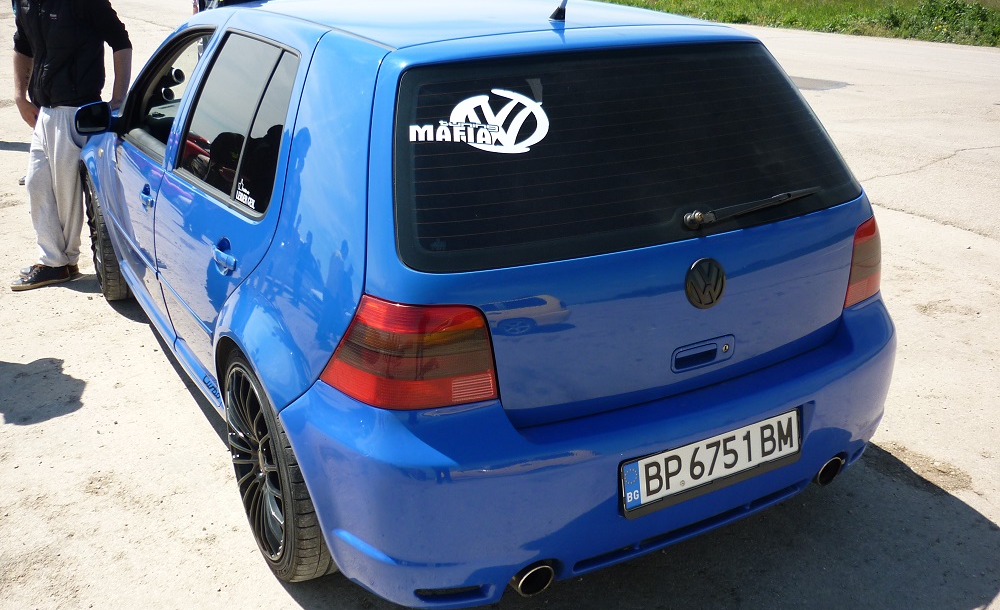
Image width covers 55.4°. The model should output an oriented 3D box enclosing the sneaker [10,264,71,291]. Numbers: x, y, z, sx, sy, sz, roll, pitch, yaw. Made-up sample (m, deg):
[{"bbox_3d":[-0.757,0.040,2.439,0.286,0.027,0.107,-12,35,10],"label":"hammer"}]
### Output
[{"bbox_3d":[-2.318,-0.166,4.769,0.280,0.107,0.102,-17,26,-38],"label":"sneaker"}]

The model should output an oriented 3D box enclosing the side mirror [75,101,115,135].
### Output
[{"bbox_3d":[-1.530,-0.716,3.605,0.162,0.127,0.095,-19,27,-41],"label":"side mirror"}]

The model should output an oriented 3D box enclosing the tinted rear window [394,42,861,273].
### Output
[{"bbox_3d":[0.333,-0.374,2.188,1.320,0.500,0.100,-12,-13,-28],"label":"tinted rear window"}]

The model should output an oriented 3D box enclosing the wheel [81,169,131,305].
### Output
[{"bbox_3d":[-1.799,-0.359,4.519,0.225,0.638,0.638,-10,22,-25],"label":"wheel"}]

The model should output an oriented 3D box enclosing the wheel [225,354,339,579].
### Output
[{"bbox_3d":[-0.538,0.380,2.479,0.225,0.638,0.638,-10,22,-28],"label":"wheel"}]

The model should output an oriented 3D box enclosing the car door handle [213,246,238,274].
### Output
[{"bbox_3d":[-0.650,-0.106,2.269,0.045,0.055,0.185,-12,23,-28],"label":"car door handle"}]

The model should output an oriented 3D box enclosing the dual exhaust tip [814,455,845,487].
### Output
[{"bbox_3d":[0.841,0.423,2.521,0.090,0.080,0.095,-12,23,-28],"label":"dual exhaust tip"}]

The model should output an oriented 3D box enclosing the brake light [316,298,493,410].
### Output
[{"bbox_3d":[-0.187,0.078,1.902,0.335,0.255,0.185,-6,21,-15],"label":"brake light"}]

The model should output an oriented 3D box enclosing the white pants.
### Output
[{"bbox_3d":[-2.216,-0.605,4.758,0.330,0.870,0.250,11,23,29],"label":"white pants"}]

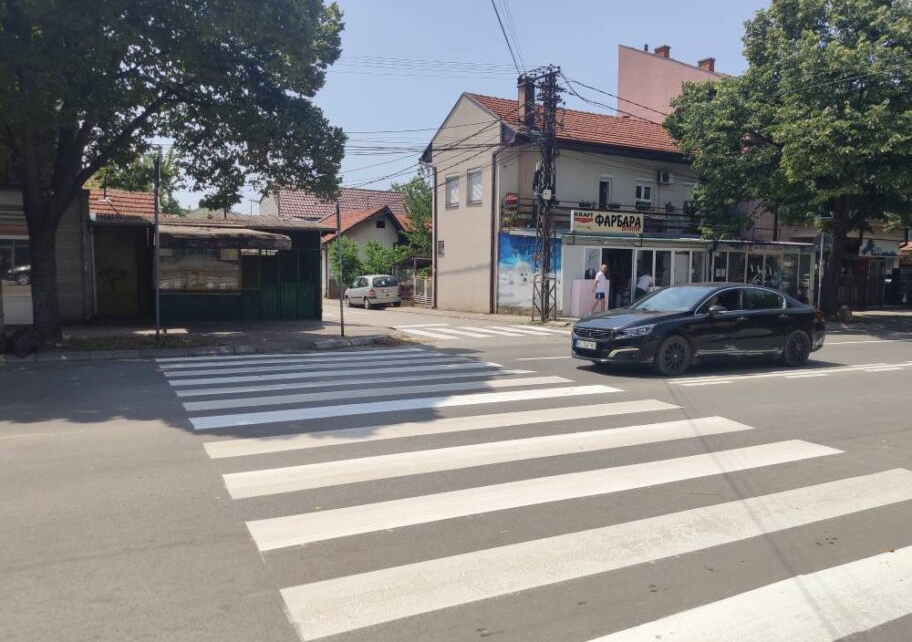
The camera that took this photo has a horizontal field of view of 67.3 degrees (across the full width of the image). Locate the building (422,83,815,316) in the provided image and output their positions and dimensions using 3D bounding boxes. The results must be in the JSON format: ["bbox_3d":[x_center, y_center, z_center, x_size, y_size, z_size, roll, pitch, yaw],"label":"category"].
[{"bbox_3d":[7.083,-4.709,27.981,14.600,8.300,7.400,-2,5,-27],"label":"building"}]

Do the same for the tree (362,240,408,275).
[{"bbox_3d":[-3.957,-2.876,39.403,2.700,3.400,2.500,-2,5,-27],"label":"tree"}]

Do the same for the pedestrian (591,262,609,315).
[{"bbox_3d":[4.796,-1.014,22.789,0.450,1.750,0.500,3,5,23],"label":"pedestrian"}]

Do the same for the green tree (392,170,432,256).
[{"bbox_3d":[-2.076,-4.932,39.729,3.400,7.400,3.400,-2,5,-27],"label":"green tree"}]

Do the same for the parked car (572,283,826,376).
[{"bbox_3d":[4.380,0.047,12.262,4.830,1.456,1.850,-2,5,-26],"label":"parked car"}]

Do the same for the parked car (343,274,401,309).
[{"bbox_3d":[-4.268,-1.504,34.802,1.740,1.620,4.200,-2,5,-27],"label":"parked car"}]

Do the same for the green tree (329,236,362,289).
[{"bbox_3d":[-6.405,-3.062,39.390,2.100,3.600,2.100,-2,5,-27],"label":"green tree"}]

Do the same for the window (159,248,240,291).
[{"bbox_3d":[-6.720,-1.385,18.106,2.080,1.150,0.120,-2,5,-27],"label":"window"}]

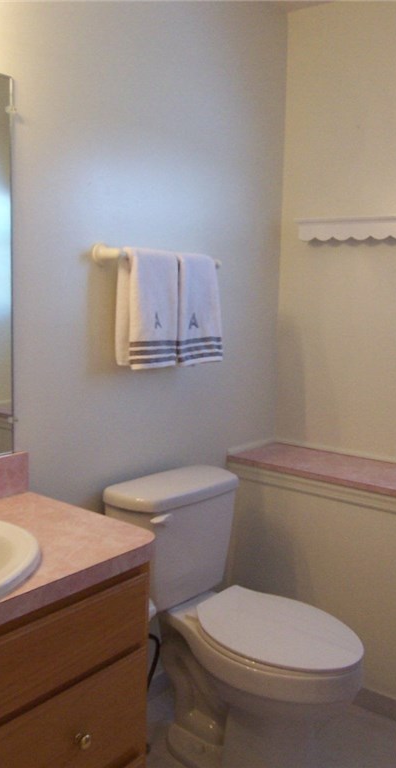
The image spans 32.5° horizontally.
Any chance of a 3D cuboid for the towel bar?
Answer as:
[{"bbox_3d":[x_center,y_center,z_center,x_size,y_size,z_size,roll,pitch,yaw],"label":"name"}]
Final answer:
[{"bbox_3d":[-0.104,-0.379,2.072,0.081,0.066,0.512,7,9,38],"label":"towel bar"}]

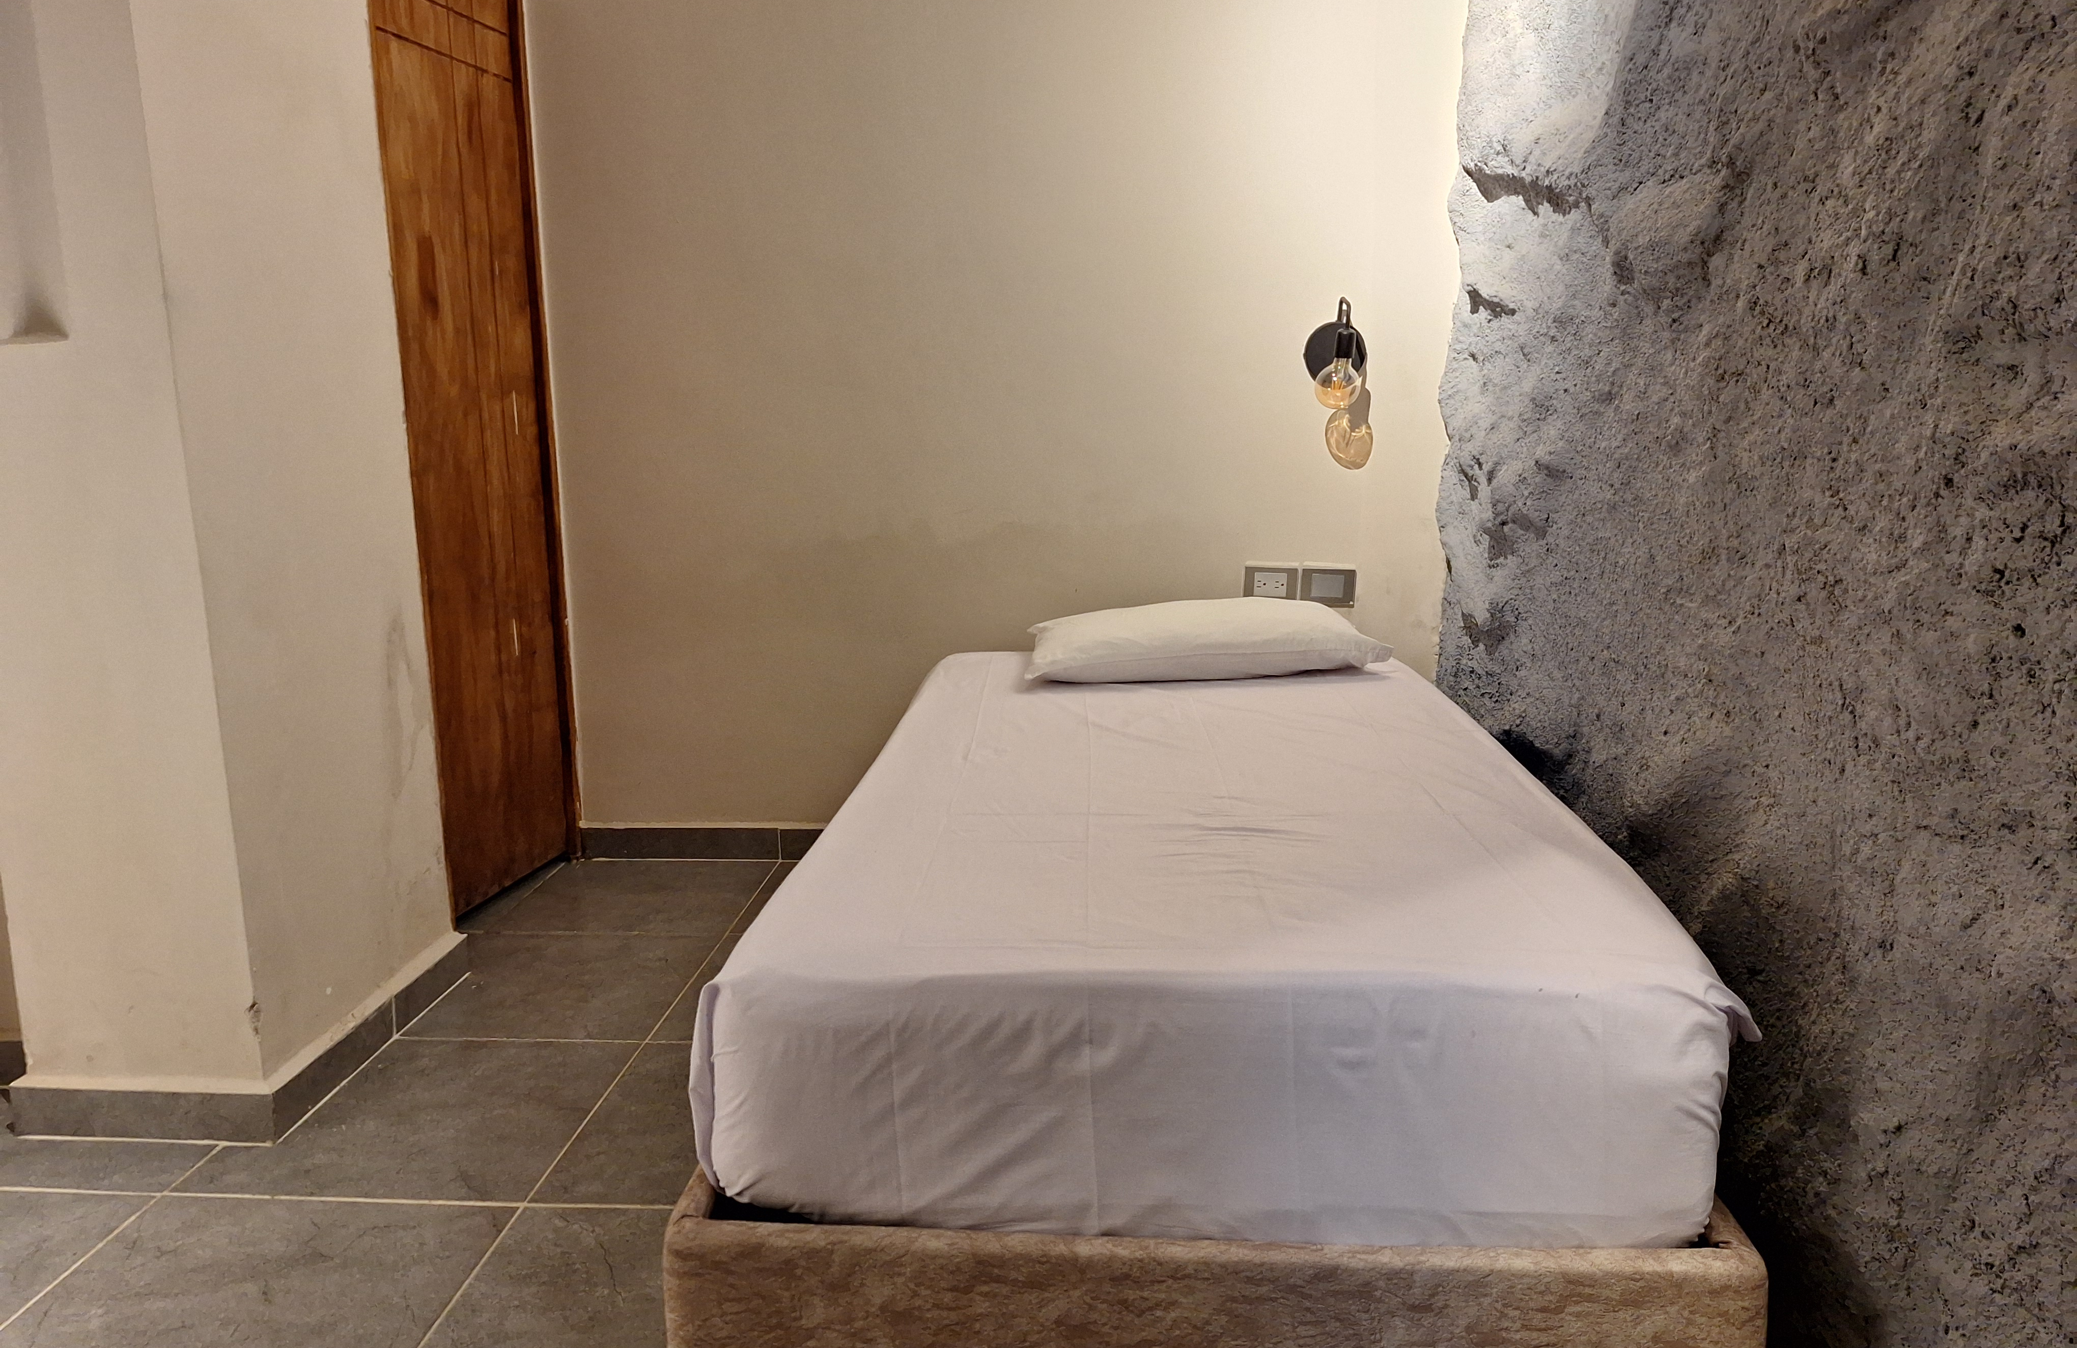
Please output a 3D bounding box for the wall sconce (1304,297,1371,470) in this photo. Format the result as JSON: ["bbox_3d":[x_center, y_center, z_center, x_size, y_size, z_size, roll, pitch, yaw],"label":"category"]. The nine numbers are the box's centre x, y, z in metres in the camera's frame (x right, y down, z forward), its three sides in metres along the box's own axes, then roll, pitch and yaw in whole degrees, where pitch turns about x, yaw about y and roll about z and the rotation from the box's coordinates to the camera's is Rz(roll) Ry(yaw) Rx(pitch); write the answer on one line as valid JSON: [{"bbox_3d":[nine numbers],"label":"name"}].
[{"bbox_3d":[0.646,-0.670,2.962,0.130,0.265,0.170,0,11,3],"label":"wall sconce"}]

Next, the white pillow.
[{"bbox_3d":[0.371,-0.078,2.971,0.730,0.140,0.370,-1,11,-5],"label":"white pillow"}]

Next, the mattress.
[{"bbox_3d":[0.228,0.263,2.264,0.990,0.280,1.890,1,11,4],"label":"mattress"}]

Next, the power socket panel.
[{"bbox_3d":[0.529,-0.201,3.132,0.121,0.090,0.014,0,11,3],"label":"power socket panel"}]

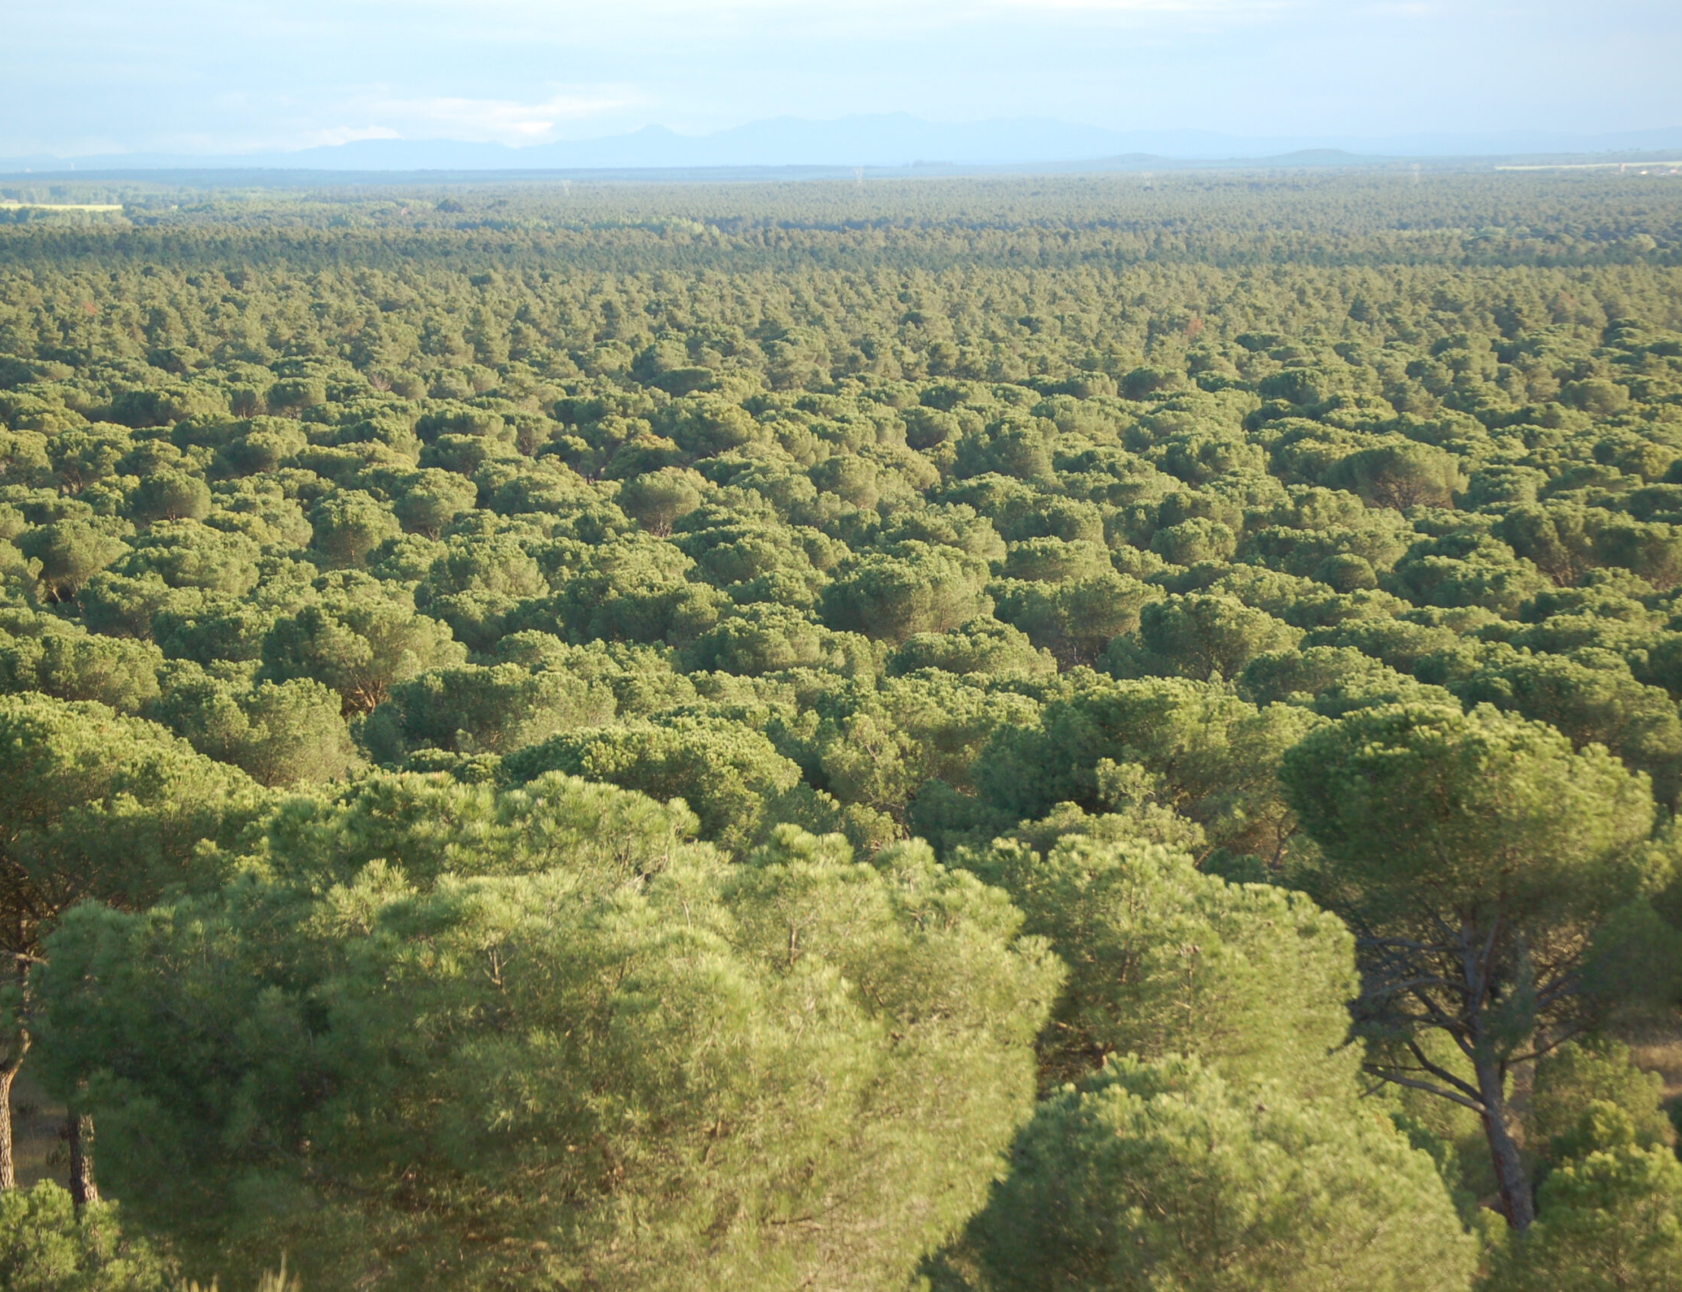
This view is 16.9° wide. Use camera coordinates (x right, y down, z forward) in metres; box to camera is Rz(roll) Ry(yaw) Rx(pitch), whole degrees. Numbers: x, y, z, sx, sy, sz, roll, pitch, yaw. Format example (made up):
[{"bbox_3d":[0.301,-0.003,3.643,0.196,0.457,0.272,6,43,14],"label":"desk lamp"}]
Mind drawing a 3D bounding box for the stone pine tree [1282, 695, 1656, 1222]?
[{"bbox_3d":[11.530,6.020,103.500,7.000,10.000,6.800,0,5,0],"label":"stone pine tree"}]

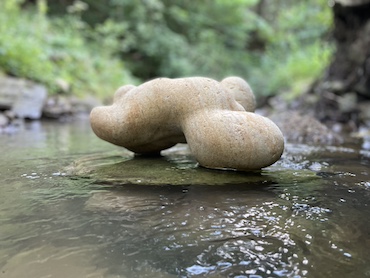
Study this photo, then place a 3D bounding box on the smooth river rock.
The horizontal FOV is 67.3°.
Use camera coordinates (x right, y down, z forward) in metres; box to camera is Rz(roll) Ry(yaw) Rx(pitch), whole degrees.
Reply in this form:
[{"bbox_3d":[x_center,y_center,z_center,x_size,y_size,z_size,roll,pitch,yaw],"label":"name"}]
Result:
[{"bbox_3d":[-0.004,-0.029,0.435,0.285,0.135,0.180,0,6,0],"label":"smooth river rock"}]

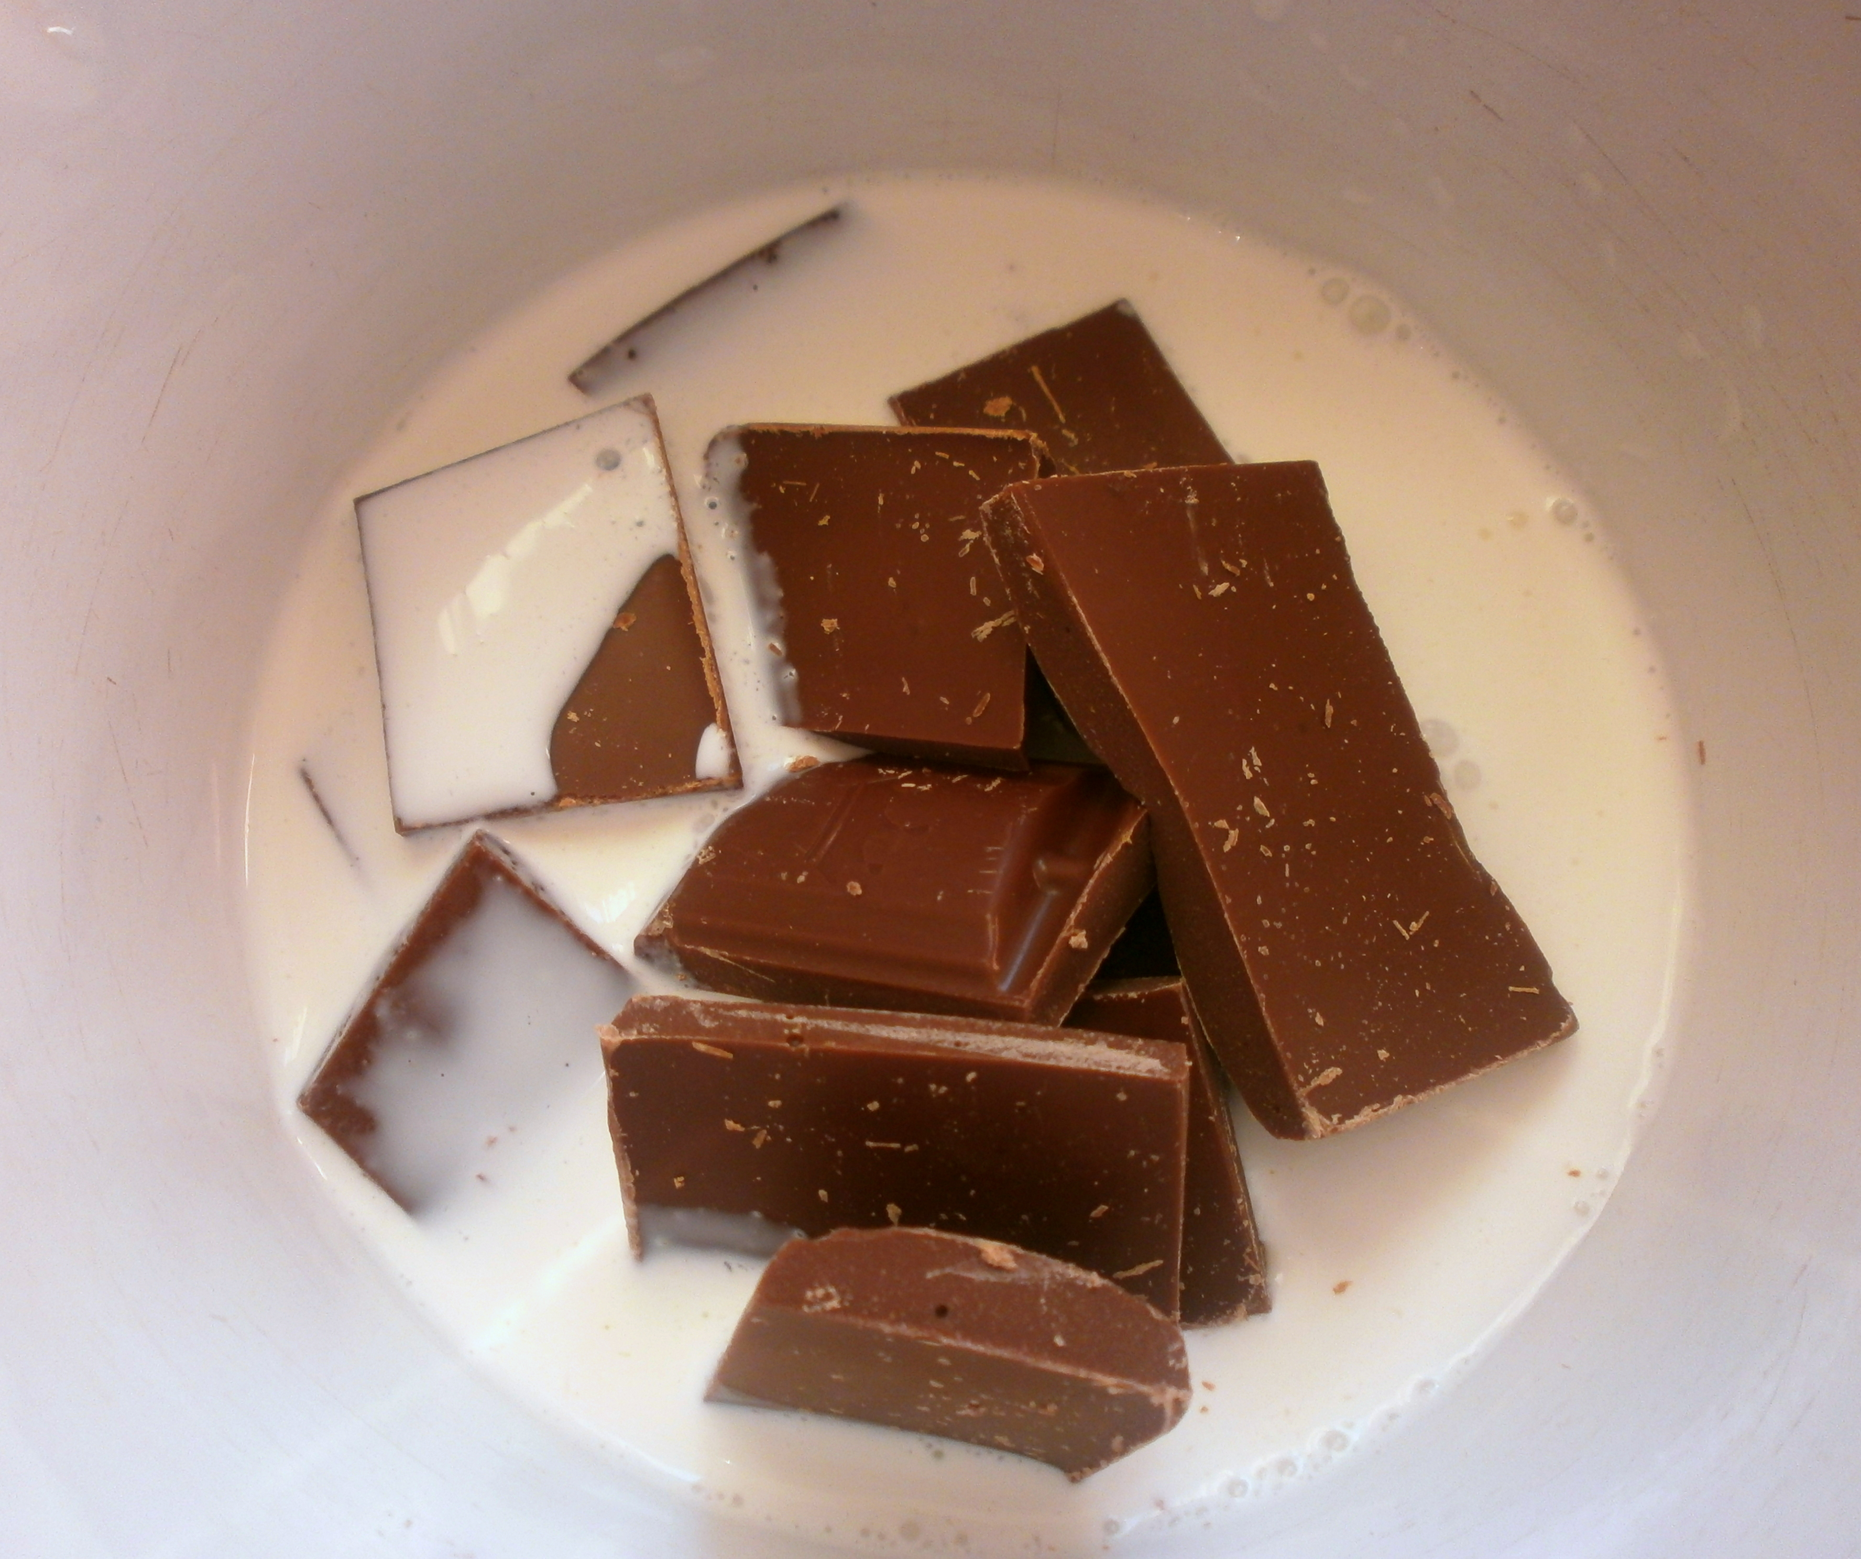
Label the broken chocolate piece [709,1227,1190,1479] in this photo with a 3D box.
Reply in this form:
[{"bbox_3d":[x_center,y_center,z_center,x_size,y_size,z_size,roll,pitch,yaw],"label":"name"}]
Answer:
[{"bbox_3d":[0.001,0.052,0.147,0.038,0.016,0.010,14,38,-8],"label":"broken chocolate piece"}]

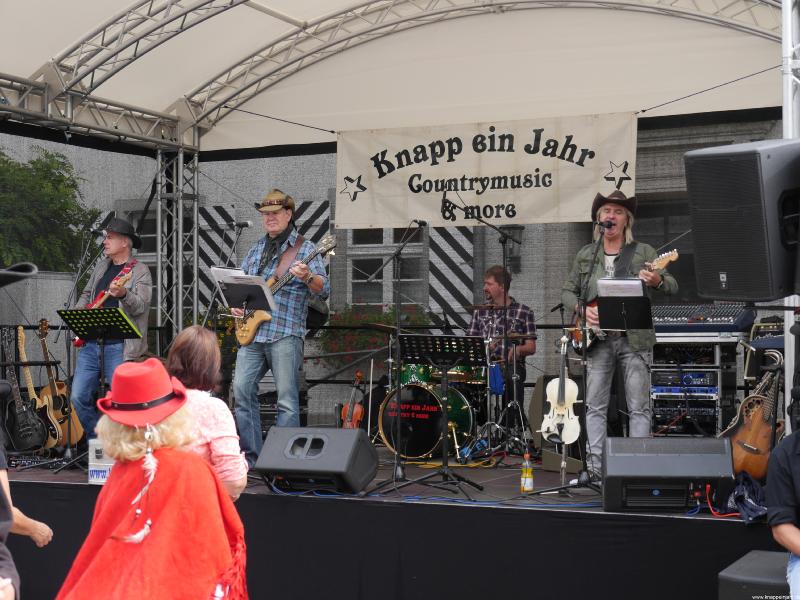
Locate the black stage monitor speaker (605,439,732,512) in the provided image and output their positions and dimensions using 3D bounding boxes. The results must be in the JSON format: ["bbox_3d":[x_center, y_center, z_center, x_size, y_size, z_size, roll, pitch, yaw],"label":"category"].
[{"bbox_3d":[1.403,0.917,7.860,0.670,0.360,0.520,0,-1,4],"label":"black stage monitor speaker"}]

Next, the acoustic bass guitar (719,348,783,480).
[{"bbox_3d":[2.270,0.620,9.200,0.130,1.030,0.400,24,-16,-37],"label":"acoustic bass guitar"}]

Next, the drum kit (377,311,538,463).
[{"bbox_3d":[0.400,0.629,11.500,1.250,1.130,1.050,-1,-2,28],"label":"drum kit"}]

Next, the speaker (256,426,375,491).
[{"bbox_3d":[-0.500,0.942,8.755,0.640,0.360,0.430,-1,-2,28],"label":"speaker"}]

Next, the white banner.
[{"bbox_3d":[0.673,-1.072,12.560,2.800,0.880,0.040,-1,-2,28],"label":"white banner"}]

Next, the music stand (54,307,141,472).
[{"bbox_3d":[-2.020,0.609,10.030,0.500,1.120,0.470,-2,-2,42],"label":"music stand"}]

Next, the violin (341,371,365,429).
[{"bbox_3d":[-0.334,0.770,10.400,0.210,0.590,0.090,-1,-22,28],"label":"violin"}]

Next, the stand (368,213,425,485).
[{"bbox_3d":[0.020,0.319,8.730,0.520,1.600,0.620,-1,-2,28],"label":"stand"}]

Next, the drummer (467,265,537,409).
[{"bbox_3d":[0.730,0.472,10.800,0.600,1.400,0.720,-1,-2,18],"label":"drummer"}]

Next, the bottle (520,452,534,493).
[{"bbox_3d":[0.742,1.004,8.610,0.070,0.230,0.070,-1,-2,28],"label":"bottle"}]

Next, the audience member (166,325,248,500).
[{"bbox_3d":[-0.794,0.926,5.800,0.480,1.660,0.330,0,-2,9],"label":"audience member"}]

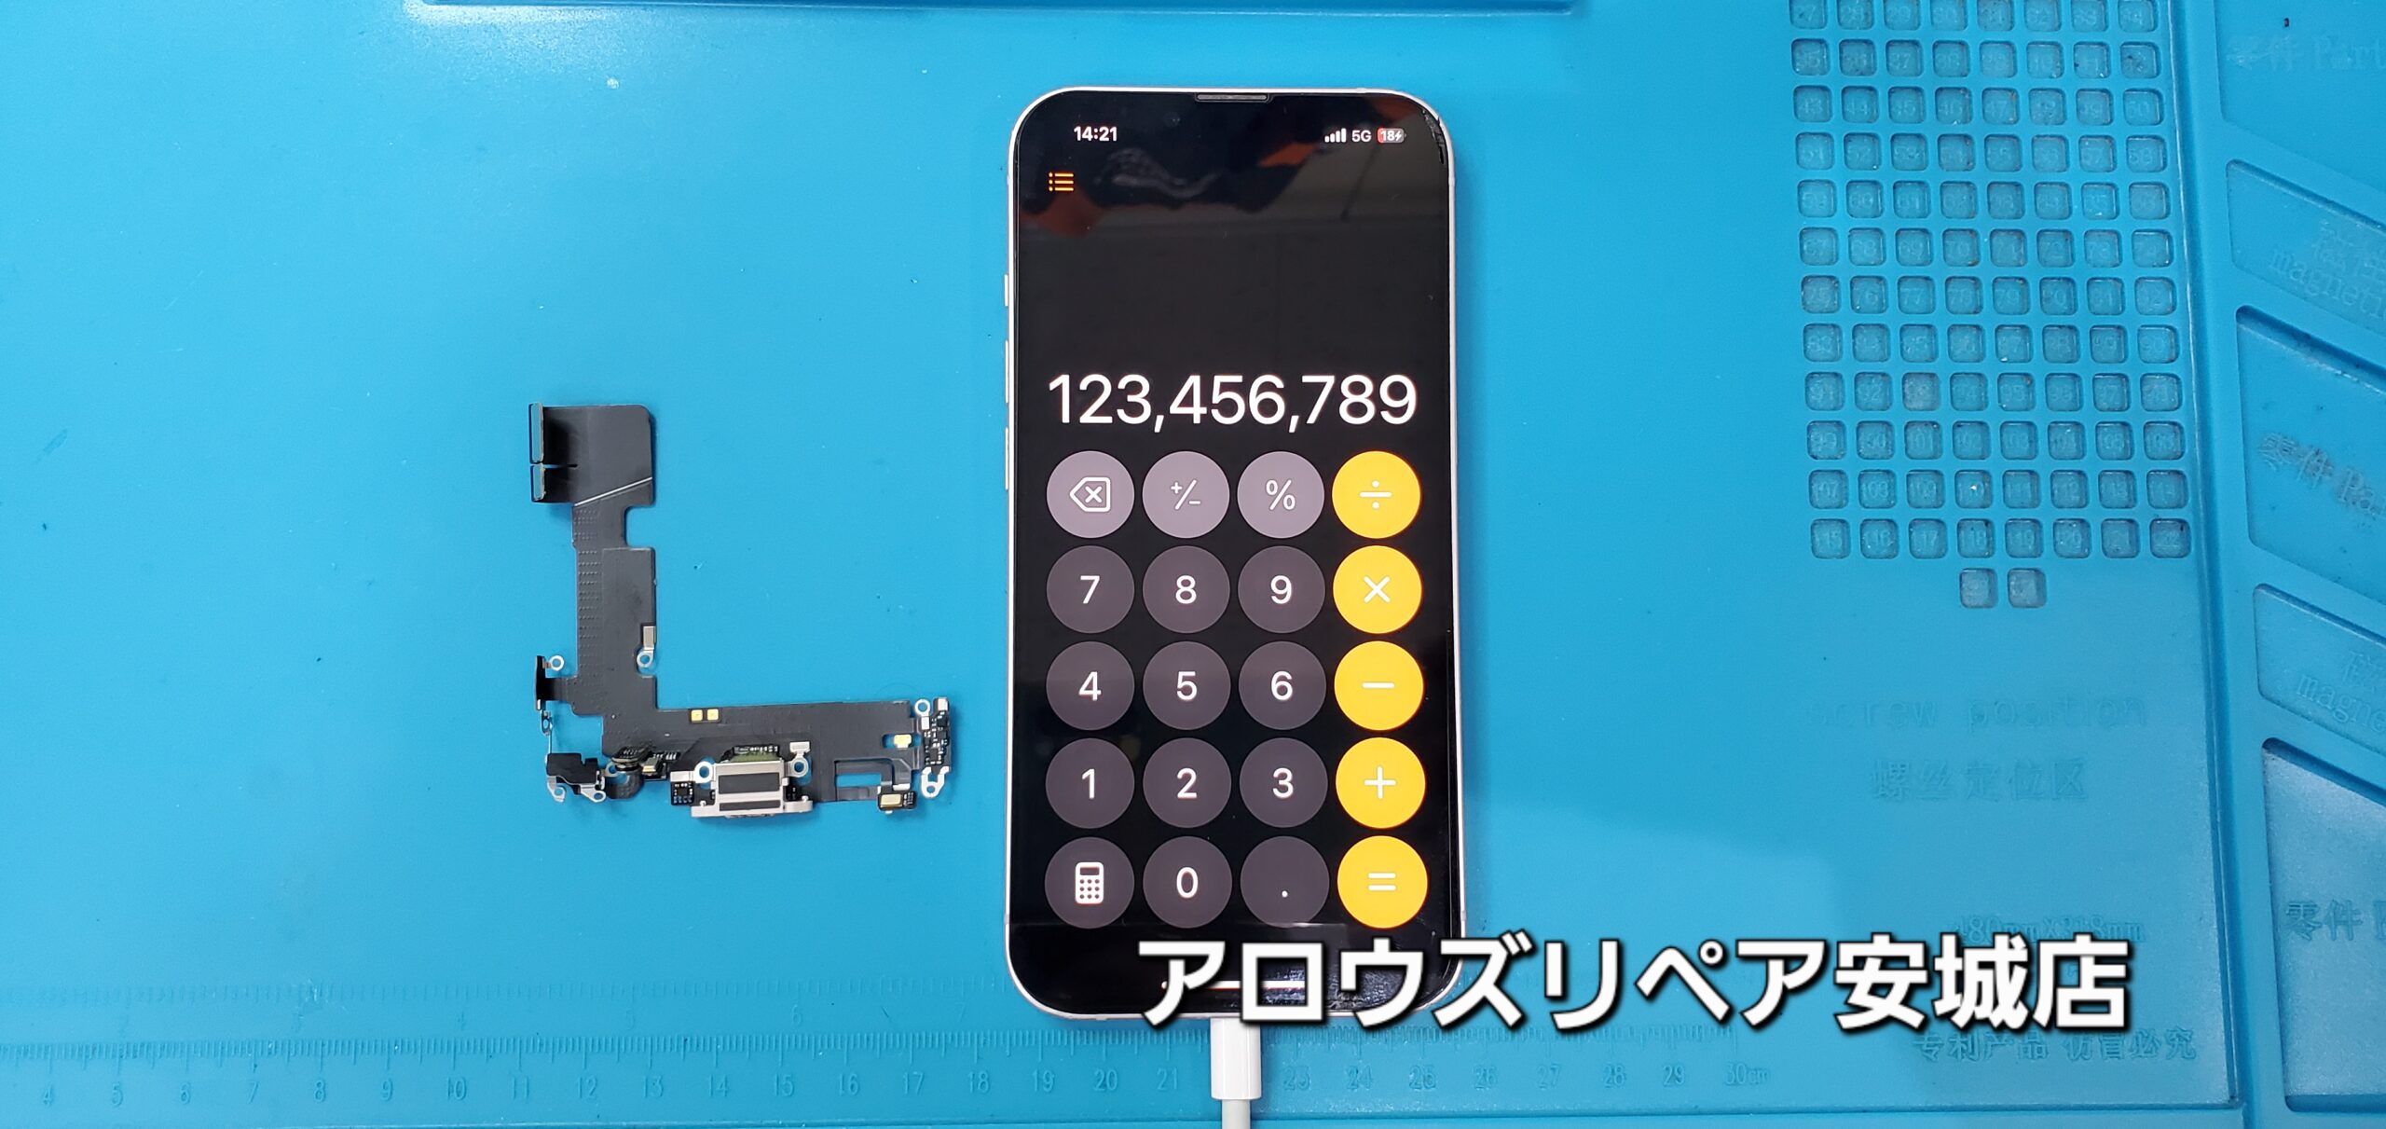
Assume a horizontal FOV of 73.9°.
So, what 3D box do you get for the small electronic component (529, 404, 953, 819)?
[{"bbox_3d":[-0.071,0.007,0.250,0.066,0.006,0.065,-1,84,-2],"label":"small electronic component"}]

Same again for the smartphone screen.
[{"bbox_3d":[0.006,-0.003,0.253,0.071,0.008,0.147,0,87,-1],"label":"smartphone screen"}]

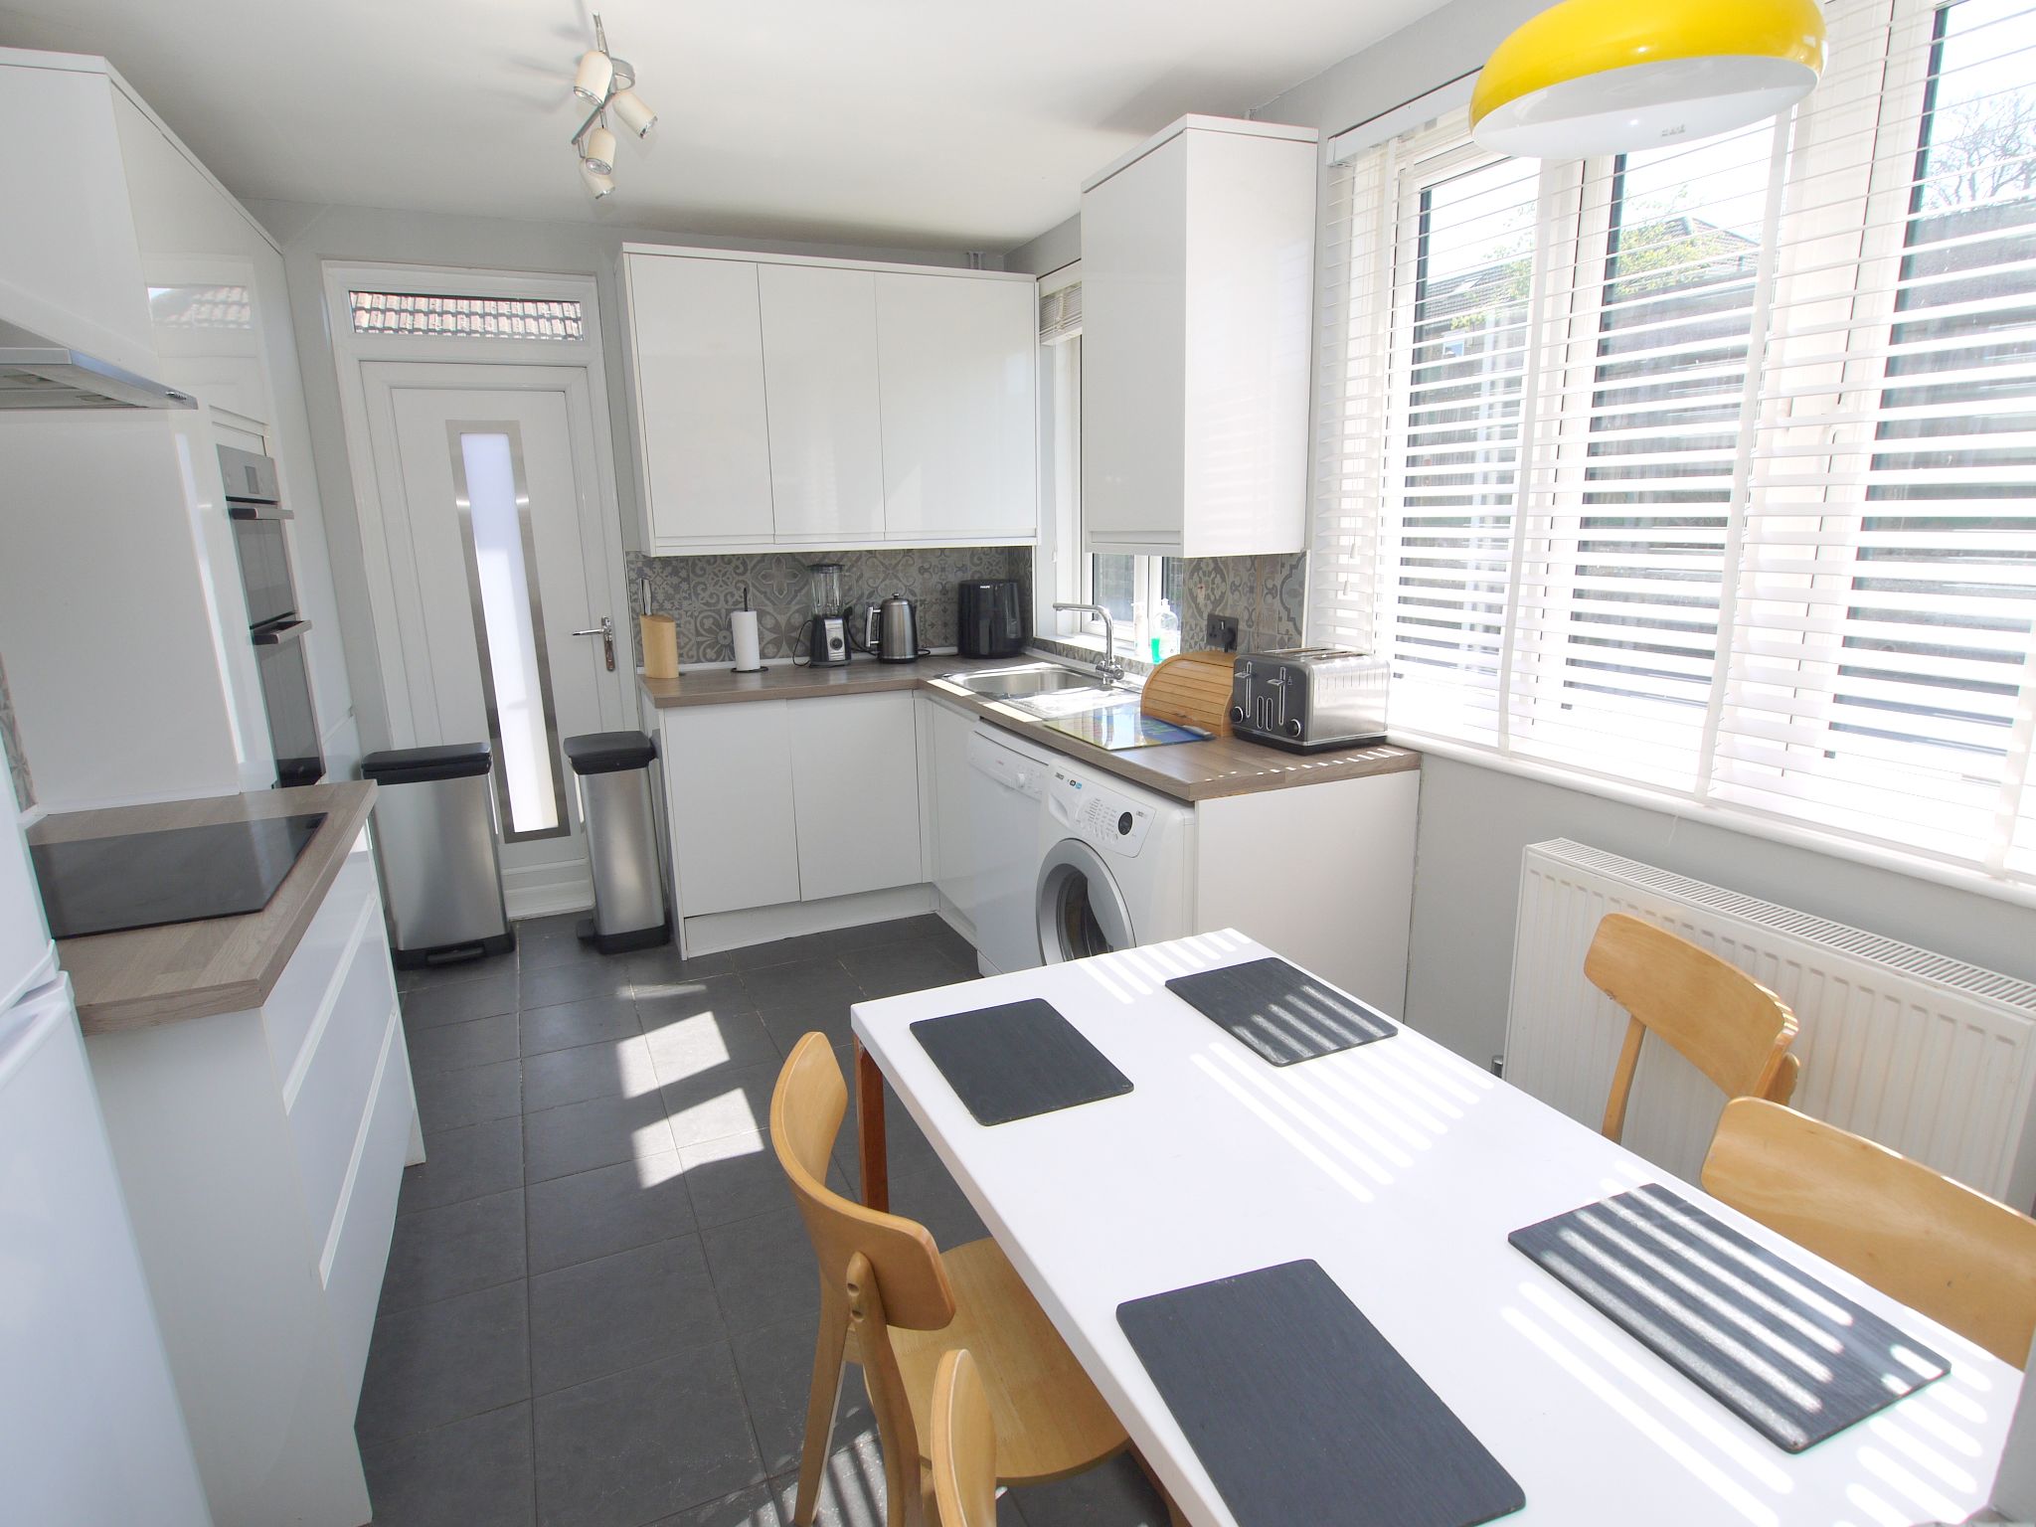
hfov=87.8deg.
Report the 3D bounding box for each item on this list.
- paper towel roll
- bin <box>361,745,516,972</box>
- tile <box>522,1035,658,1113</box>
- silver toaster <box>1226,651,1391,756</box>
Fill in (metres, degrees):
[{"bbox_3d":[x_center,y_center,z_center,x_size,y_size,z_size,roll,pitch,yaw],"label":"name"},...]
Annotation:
[{"bbox_3d":[-1.029,-0.464,4.029,0.097,0.220,0.097,-7,15,-24],"label":"paper towel roll"},{"bbox_3d":[-2.003,0.311,3.696,0.380,0.715,0.290,-7,15,-24],"label":"bin"},{"bbox_3d":[-1.165,0.848,2.881,0.328,0.010,0.324,-7,14,-24],"label":"tile"},{"bbox_3d":[0.699,-0.156,2.574,0.272,0.205,0.277,-7,14,-25],"label":"silver toaster"}]

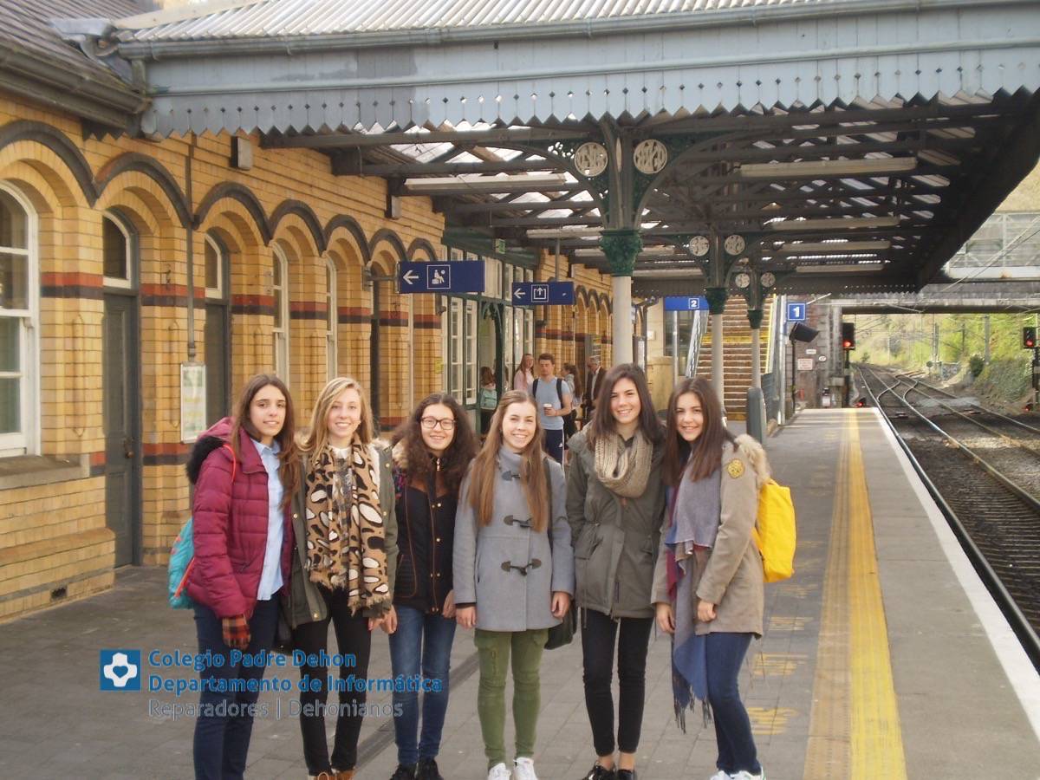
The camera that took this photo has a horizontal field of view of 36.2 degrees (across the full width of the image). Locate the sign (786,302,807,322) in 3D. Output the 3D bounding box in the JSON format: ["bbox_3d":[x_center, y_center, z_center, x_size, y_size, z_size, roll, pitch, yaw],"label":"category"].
[{"bbox_3d":[7.577,-2.133,43.600,0.530,0.510,0.050,0,1,12],"label":"sign"}]

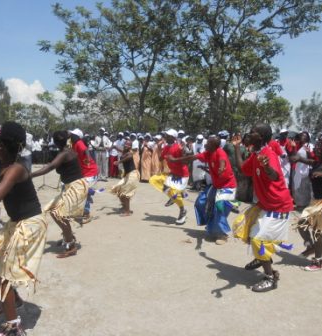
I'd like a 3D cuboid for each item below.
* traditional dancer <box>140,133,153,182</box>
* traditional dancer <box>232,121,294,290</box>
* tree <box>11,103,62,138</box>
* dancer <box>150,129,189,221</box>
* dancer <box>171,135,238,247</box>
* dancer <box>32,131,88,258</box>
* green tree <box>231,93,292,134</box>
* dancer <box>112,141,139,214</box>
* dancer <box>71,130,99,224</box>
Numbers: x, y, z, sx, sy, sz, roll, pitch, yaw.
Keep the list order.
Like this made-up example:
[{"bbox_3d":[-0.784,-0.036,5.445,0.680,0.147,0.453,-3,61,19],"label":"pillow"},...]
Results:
[{"bbox_3d":[-0.457,-0.322,11.002,0.450,1.522,0.350,1,6,11],"label":"traditional dancer"},{"bbox_3d":[1.009,0.400,3.474,0.620,1.672,0.550,-3,7,-30],"label":"traditional dancer"},{"bbox_3d":[-13.351,-4.717,37.713,5.438,4.639,4.894,0,6,0],"label":"tree"},{"bbox_3d":[0.129,0.154,6.019,0.600,1.625,0.500,-3,7,-30],"label":"dancer"},{"bbox_3d":[0.605,0.320,4.970,0.850,1.520,0.620,-1,7,-25],"label":"dancer"},{"bbox_3d":[-1.256,0.319,4.280,0.680,1.540,0.500,4,7,21],"label":"dancer"},{"bbox_3d":[7.635,-3.494,26.781,4.636,4.508,4.173,0,6,0],"label":"green tree"},{"bbox_3d":[-0.670,0.204,6.599,0.520,1.405,0.470,-2,7,-22],"label":"dancer"},{"bbox_3d":[-1.286,0.141,5.800,0.580,1.580,0.520,4,7,18],"label":"dancer"}]

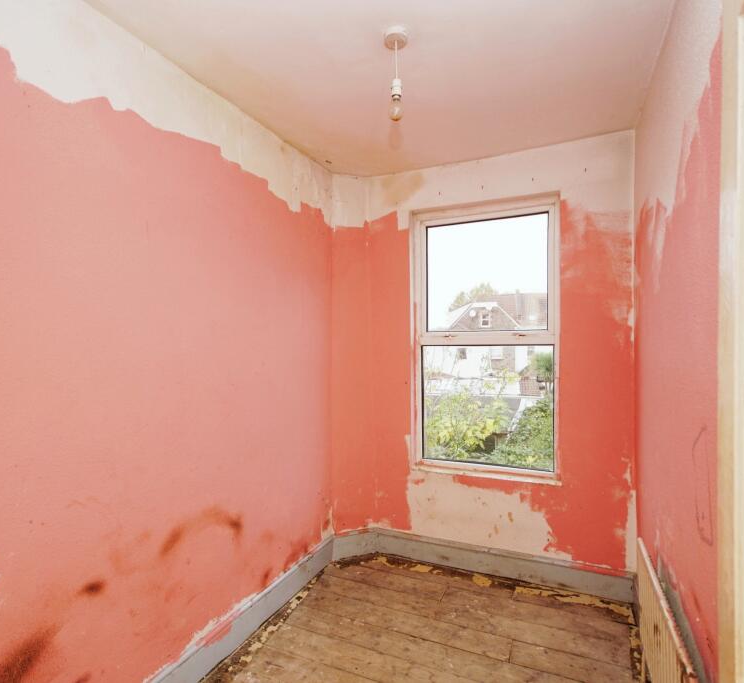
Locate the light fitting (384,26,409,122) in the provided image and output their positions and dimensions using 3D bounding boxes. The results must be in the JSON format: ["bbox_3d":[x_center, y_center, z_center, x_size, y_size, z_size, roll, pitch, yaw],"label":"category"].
[{"bbox_3d":[0.087,-0.933,1.510,0.081,0.302,0.081,0,0,0],"label":"light fitting"}]

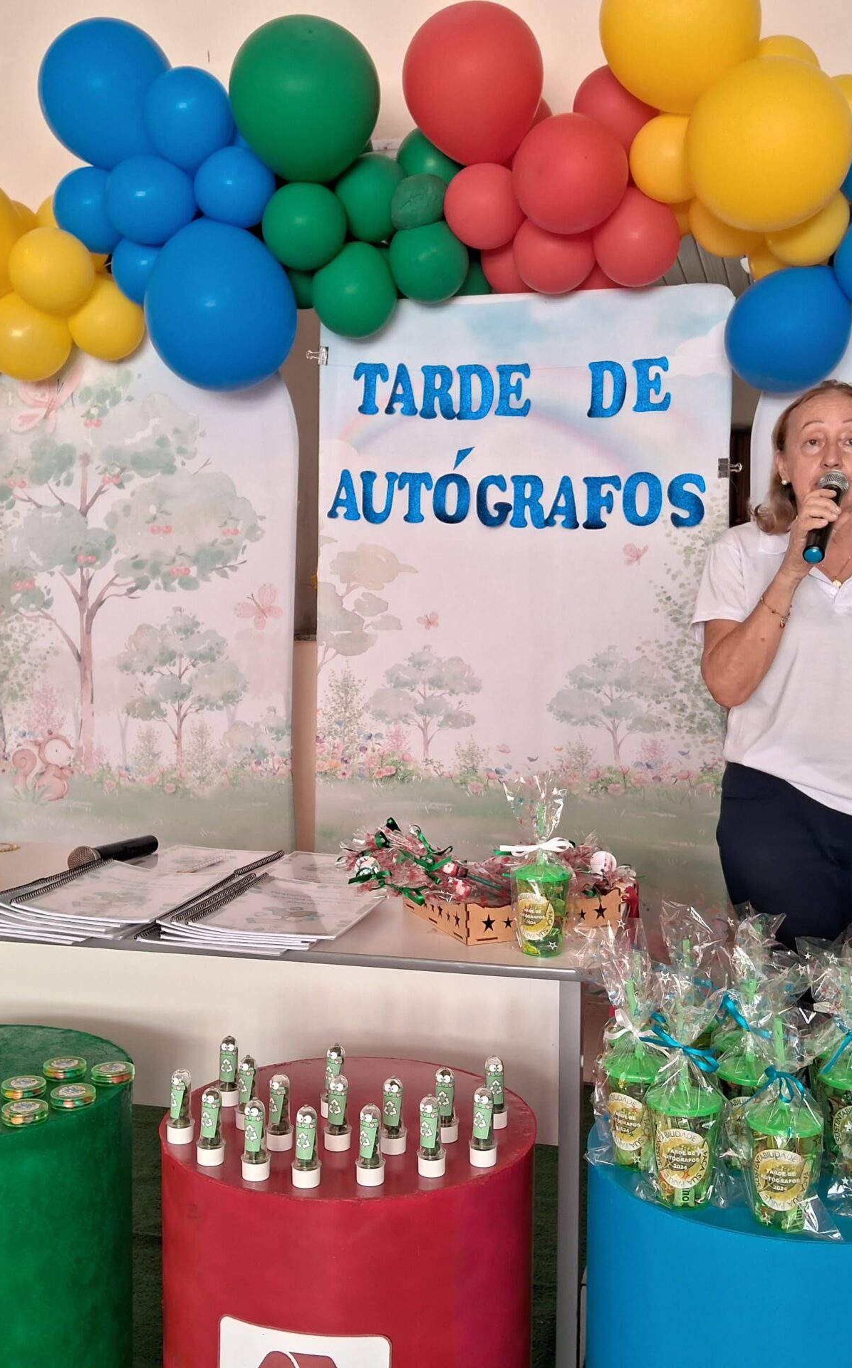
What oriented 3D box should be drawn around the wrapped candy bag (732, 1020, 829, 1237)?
[{"bbox_3d":[0.354,0.425,1.345,0.090,0.202,0.085,1,4,15],"label":"wrapped candy bag"}]

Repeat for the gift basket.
[{"bbox_3d":[0.103,0.272,2.014,0.275,0.144,0.260,-2,4,-25],"label":"gift basket"}]

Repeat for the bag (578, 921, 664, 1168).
[{"bbox_3d":[0.221,0.387,1.487,0.090,0.257,0.085,2,4,18],"label":"bag"}]

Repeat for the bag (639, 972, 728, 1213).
[{"bbox_3d":[0.263,0.406,1.387,0.090,0.232,0.085,1,4,13],"label":"bag"}]

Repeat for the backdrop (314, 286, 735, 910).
[{"bbox_3d":[0.252,-0.051,3.845,1.160,2.040,0.050,1,4,15],"label":"backdrop"}]

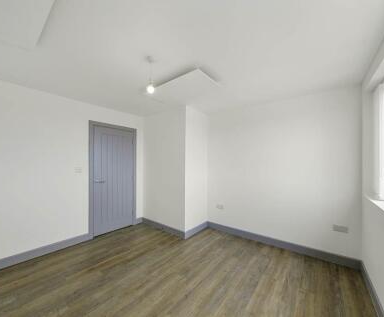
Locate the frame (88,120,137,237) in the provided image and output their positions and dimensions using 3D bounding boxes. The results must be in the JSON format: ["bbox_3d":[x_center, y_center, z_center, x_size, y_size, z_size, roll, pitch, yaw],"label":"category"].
[{"bbox_3d":[-1.512,0.376,3.114,0.100,2.063,0.932,-1,-2,38],"label":"frame"}]

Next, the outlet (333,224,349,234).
[{"bbox_3d":[1.954,0.932,2.081,0.146,0.086,0.014,-1,-2,38],"label":"outlet"}]

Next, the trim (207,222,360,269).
[{"bbox_3d":[1.223,1.348,2.647,2.252,0.121,0.022,-1,-2,38],"label":"trim"}]

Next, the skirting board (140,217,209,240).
[{"bbox_3d":[-0.383,1.361,3.445,1.292,0.121,0.768,-1,-2,38],"label":"skirting board"}]

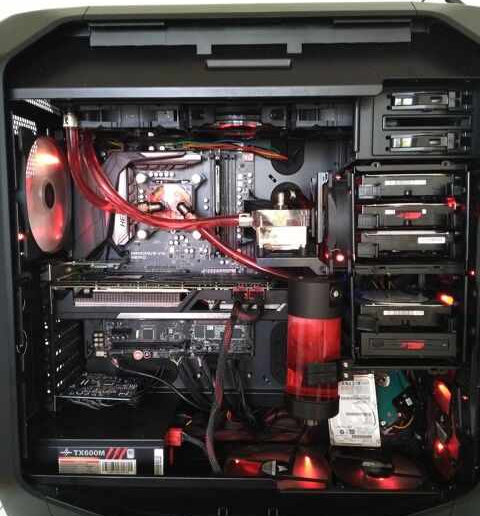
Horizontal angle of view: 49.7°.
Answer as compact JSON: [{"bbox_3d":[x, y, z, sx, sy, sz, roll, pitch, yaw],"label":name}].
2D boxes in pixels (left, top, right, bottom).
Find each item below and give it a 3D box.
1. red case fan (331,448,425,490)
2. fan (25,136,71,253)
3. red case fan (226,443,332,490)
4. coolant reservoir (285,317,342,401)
[{"bbox_3d":[0.173,0.273,0.646,0.120,0.025,0.120,0,4,2],"label":"red case fan"},{"bbox_3d":[-0.233,-0.073,0.602,0.025,0.138,0.138,0,4,2],"label":"fan"},{"bbox_3d":[0.048,0.272,0.651,0.135,0.025,0.135,0,4,2],"label":"red case fan"},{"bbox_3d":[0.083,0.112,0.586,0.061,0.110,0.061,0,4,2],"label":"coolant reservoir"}]

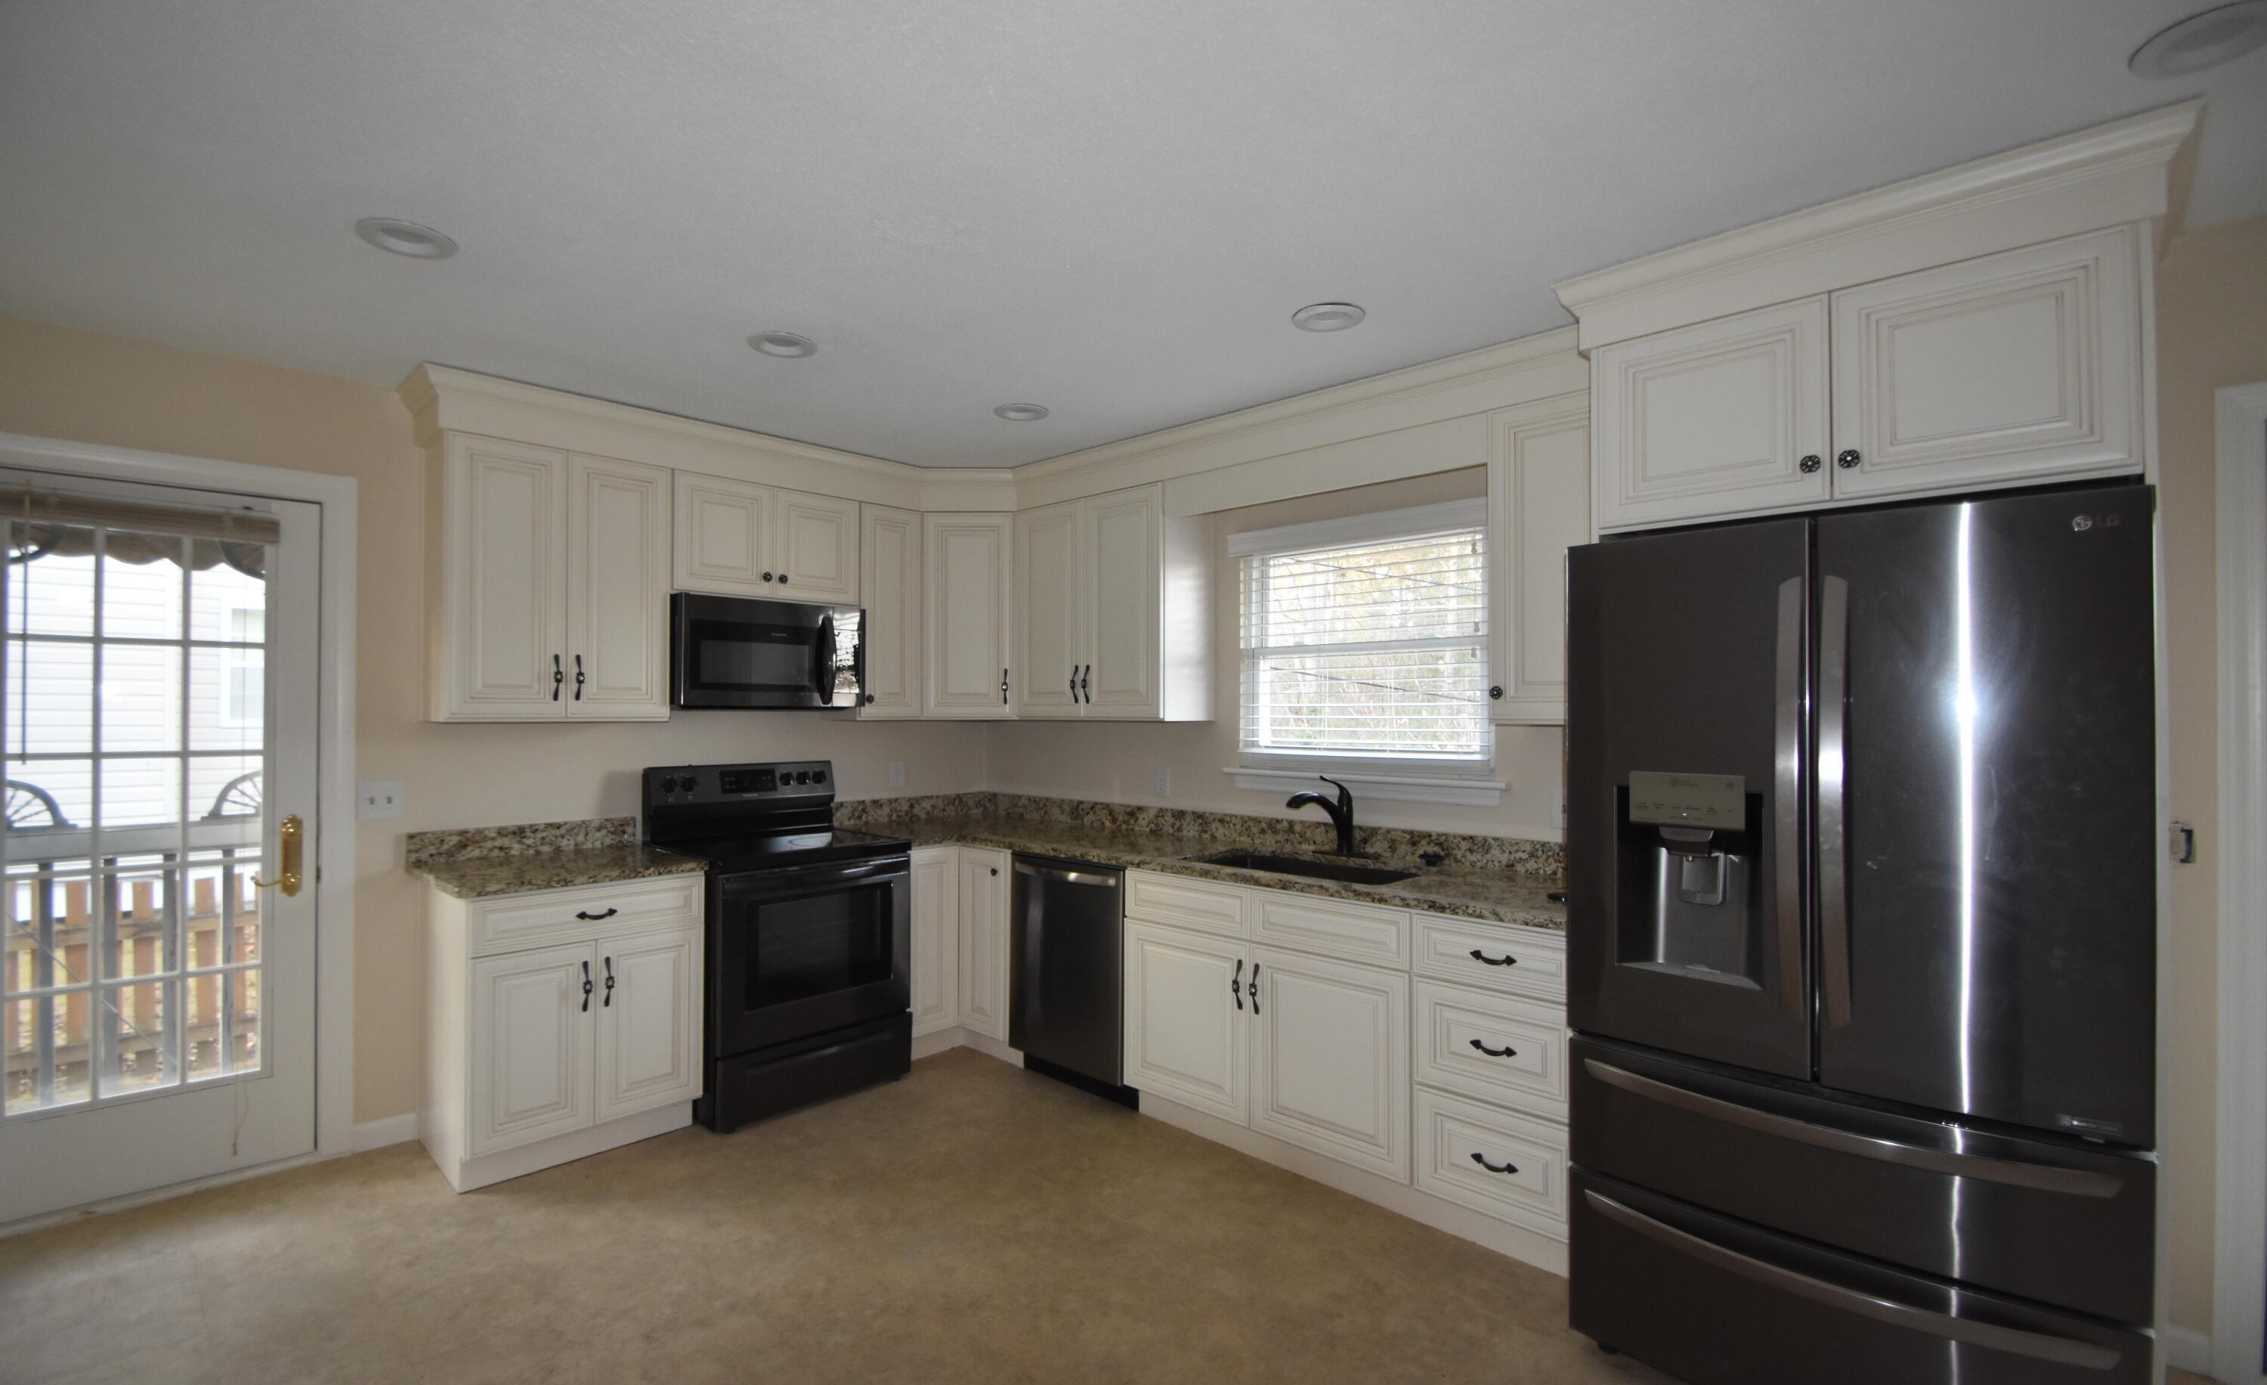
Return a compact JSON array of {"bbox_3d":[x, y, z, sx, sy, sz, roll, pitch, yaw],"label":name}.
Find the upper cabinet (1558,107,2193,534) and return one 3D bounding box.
[{"bbox_3d":[1.654,-0.689,2.202,1.050,0.620,0.640,-1,-2,43],"label":"upper cabinet"}]

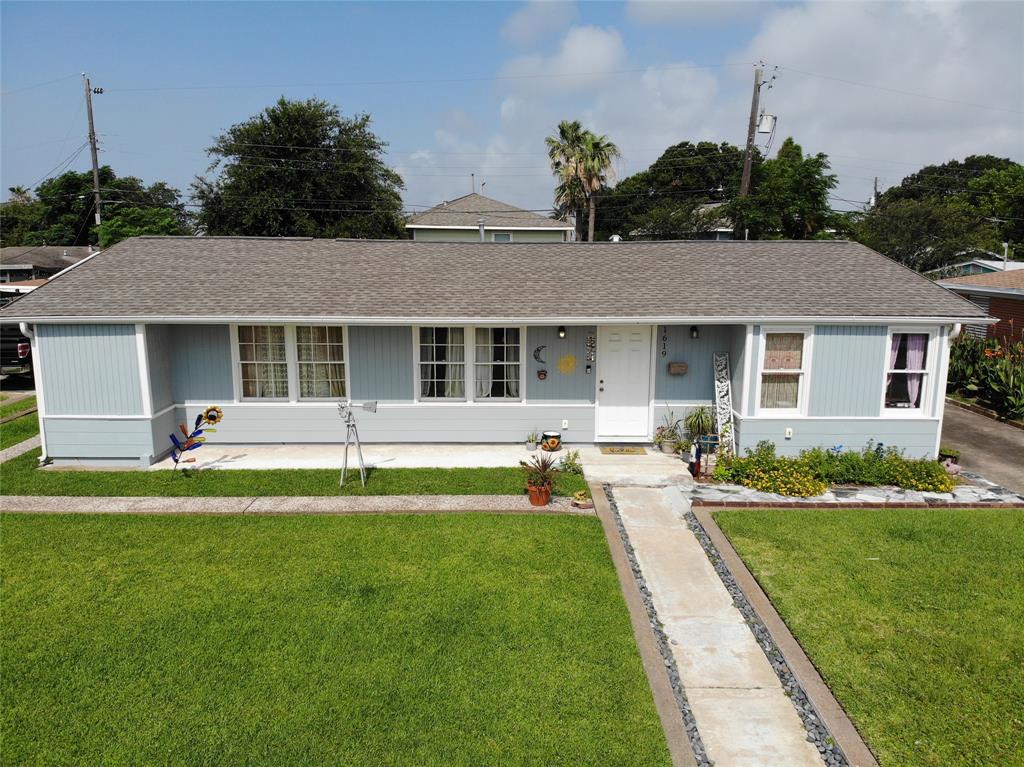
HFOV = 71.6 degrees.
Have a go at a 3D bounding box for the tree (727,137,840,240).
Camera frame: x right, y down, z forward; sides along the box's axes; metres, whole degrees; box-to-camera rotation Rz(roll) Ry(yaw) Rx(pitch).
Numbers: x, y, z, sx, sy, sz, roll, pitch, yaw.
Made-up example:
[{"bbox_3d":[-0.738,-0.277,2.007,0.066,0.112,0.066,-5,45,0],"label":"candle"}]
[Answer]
[{"bbox_3d":[11.484,-6.160,30.482,4.838,8.346,4.800,0,10,0],"label":"tree"}]

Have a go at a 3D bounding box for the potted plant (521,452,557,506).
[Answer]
[{"bbox_3d":[0.399,1.369,10.211,0.520,0.750,0.500,0,10,0],"label":"potted plant"}]

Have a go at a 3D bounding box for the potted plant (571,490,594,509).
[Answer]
[{"bbox_3d":[1.018,1.638,10.220,0.330,0.220,0.300,0,10,0],"label":"potted plant"}]

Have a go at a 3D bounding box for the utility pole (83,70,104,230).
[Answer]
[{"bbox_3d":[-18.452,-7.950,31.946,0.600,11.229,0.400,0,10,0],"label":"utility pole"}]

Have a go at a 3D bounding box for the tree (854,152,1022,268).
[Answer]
[{"bbox_3d":[29.286,-10.442,49.161,11.590,10.149,11.000,0,10,0],"label":"tree"}]

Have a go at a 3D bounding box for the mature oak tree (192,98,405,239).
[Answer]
[{"bbox_3d":[-12.061,-9.963,40.780,11.948,12.049,11.500,0,10,0],"label":"mature oak tree"}]

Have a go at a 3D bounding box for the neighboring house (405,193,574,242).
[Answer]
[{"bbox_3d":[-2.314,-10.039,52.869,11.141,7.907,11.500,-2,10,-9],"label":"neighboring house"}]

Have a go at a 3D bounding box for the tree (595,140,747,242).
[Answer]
[{"bbox_3d":[12.483,-12.638,55.740,12.156,12.047,12.000,0,10,0],"label":"tree"}]

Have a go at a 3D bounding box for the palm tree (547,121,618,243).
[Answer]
[{"bbox_3d":[3.916,-9.113,40.048,4.008,10.701,3.800,0,10,0],"label":"palm tree"}]

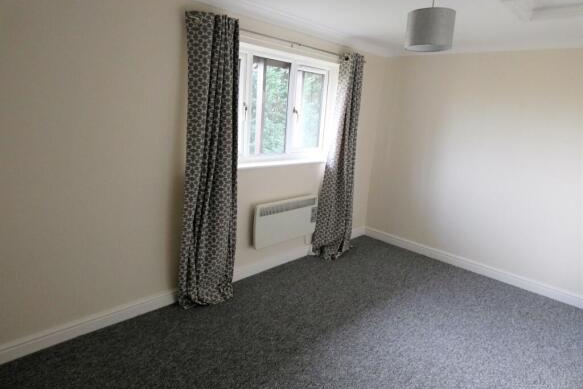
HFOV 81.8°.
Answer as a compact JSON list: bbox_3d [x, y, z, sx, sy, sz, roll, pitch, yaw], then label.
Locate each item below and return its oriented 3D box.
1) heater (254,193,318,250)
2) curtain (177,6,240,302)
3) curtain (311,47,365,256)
[{"bbox_3d":[-0.058,0.253,3.429,0.842,0.423,0.100,-9,19,-43],"label":"heater"},{"bbox_3d":[-0.633,-0.186,2.618,0.504,2.230,0.182,-9,19,-43],"label":"curtain"},{"bbox_3d":[0.544,-0.380,3.736,0.666,2.227,0.190,-9,19,-43],"label":"curtain"}]

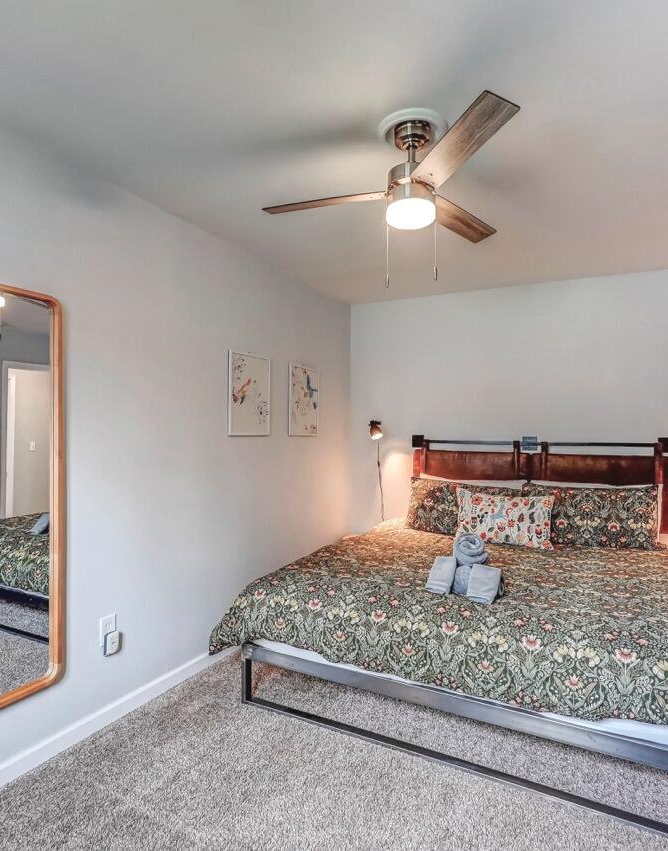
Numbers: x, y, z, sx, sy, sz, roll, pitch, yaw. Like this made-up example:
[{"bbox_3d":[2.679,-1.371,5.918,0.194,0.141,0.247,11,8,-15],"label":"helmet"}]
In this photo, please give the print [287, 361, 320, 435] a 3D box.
[{"bbox_3d":[-0.217,-0.182,3.775,0.020,0.522,0.433,0,-1,28],"label":"print"}]

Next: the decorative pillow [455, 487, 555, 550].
[{"bbox_3d":[1.124,0.606,3.276,0.600,0.410,0.130,0,-28,28],"label":"decorative pillow"}]

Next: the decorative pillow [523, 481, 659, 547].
[{"bbox_3d":[1.645,0.580,3.225,0.790,0.430,0.170,0,-25,28],"label":"decorative pillow"}]

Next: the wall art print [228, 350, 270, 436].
[{"bbox_3d":[-0.525,-0.190,3.196,0.020,0.515,0.430,0,-1,28],"label":"wall art print"}]

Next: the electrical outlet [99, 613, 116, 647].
[{"bbox_3d":[-1.027,0.927,2.267,0.010,0.126,0.077,0,-1,28],"label":"electrical outlet"}]

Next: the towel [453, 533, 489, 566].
[{"bbox_3d":[0.604,0.549,2.200,0.150,0.145,0.160,0,-1,28],"label":"towel"}]

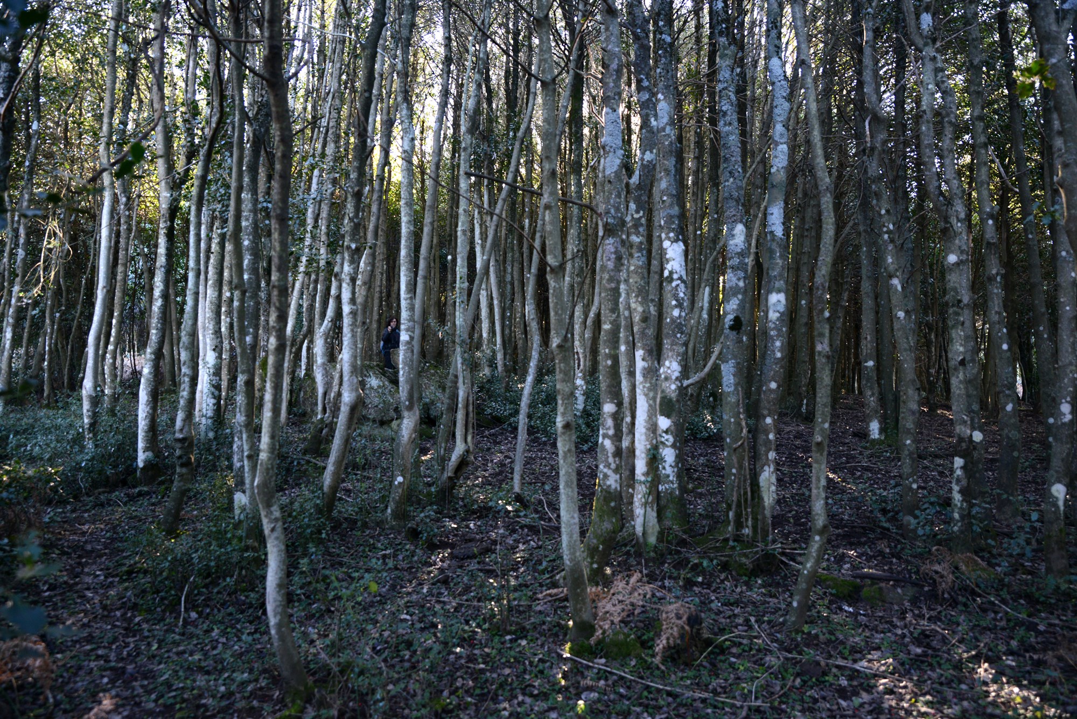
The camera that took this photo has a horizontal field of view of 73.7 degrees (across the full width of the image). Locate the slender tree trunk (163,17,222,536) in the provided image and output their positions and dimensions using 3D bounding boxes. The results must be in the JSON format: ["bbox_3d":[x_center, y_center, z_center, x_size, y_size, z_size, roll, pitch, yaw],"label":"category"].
[{"bbox_3d":[-3.279,-0.785,6.800,0.520,4.900,0.380,0,-2,0],"label":"slender tree trunk"}]

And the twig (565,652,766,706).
[{"bbox_3d":[0.619,1.610,3.630,1.150,0.060,0.100,-2,-3,34],"label":"twig"}]

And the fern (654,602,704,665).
[{"bbox_3d":[0.773,1.507,3.950,0.270,0.320,0.260,0,-2,0],"label":"fern"}]

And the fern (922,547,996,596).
[{"bbox_3d":[3.002,1.518,5.150,0.520,0.330,0.420,-1,-2,17],"label":"fern"}]

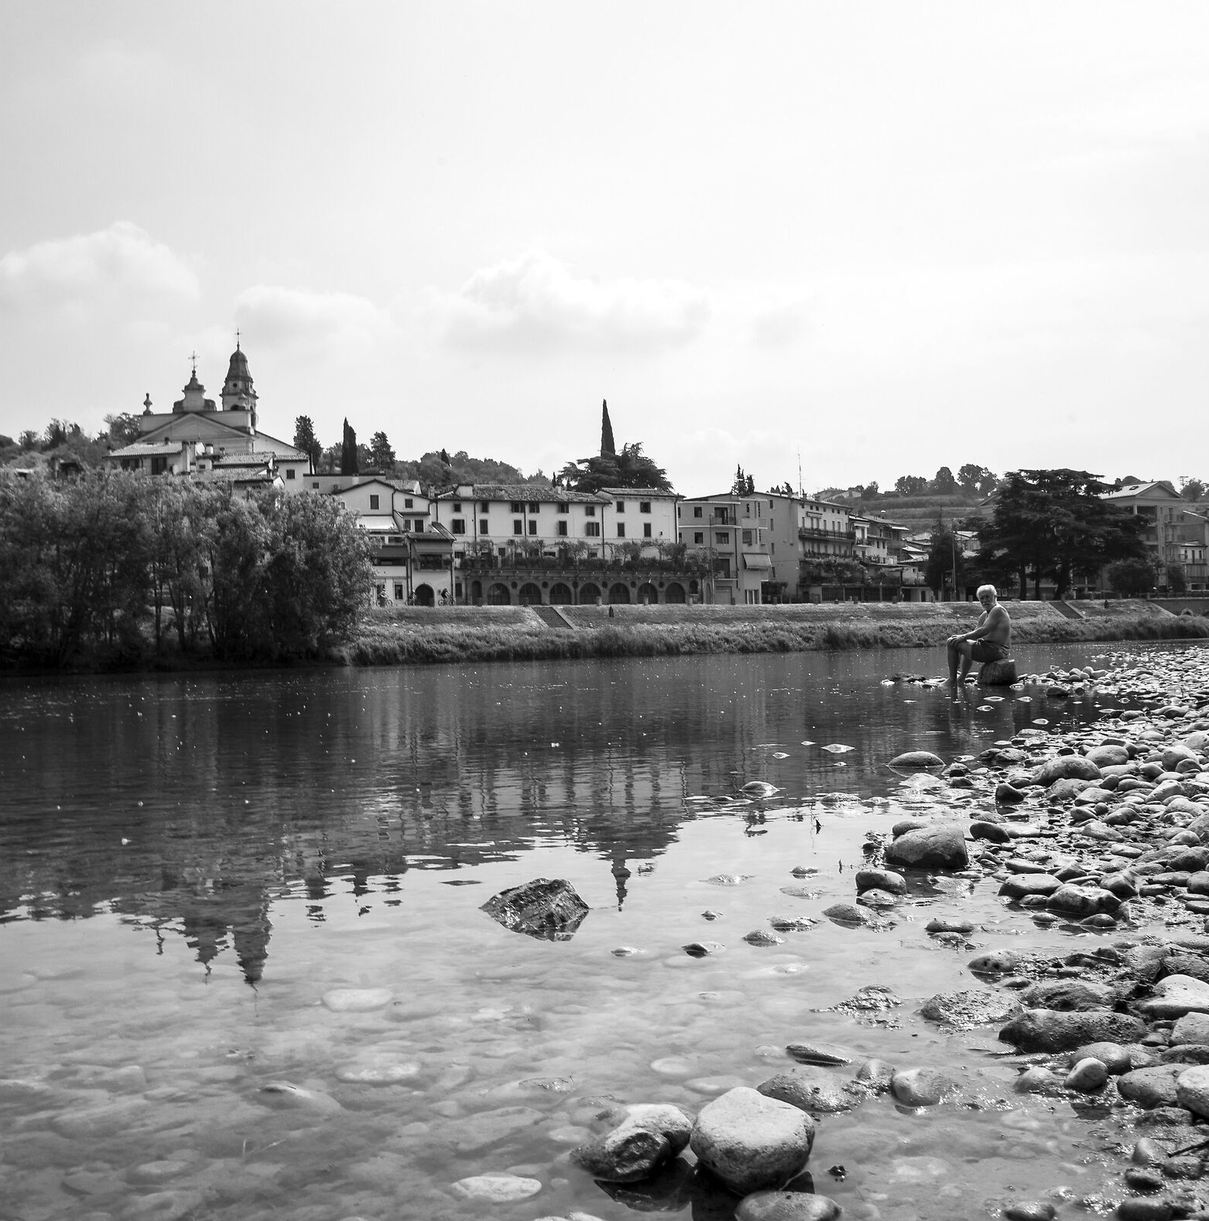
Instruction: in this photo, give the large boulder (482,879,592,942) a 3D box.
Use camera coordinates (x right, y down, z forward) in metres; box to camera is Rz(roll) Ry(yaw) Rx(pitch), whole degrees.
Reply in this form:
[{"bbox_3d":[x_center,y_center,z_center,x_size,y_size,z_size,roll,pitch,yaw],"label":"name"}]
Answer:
[{"bbox_3d":[-0.117,0.515,2.440,0.190,0.100,0.160,-2,-2,-3],"label":"large boulder"}]

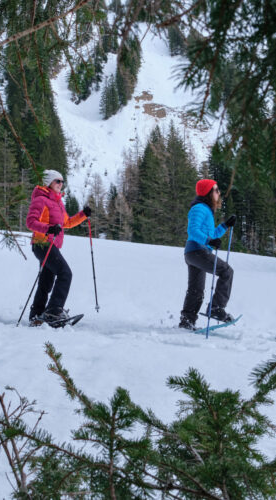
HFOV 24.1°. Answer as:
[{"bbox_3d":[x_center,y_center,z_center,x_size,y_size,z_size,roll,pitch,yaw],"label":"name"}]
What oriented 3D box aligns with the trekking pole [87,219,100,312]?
[{"bbox_3d":[-0.504,0.104,7.070,0.060,1.150,0.060,-8,-2,0],"label":"trekking pole"}]

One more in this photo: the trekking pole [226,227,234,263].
[{"bbox_3d":[0.970,0.203,7.080,0.060,1.150,0.060,8,-2,0],"label":"trekking pole"}]

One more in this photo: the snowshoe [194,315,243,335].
[{"bbox_3d":[0.848,0.769,6.800,0.560,0.120,0.210,-19,-3,4],"label":"snowshoe"}]

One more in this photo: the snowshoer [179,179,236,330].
[{"bbox_3d":[0.743,0.048,6.900,0.600,1.610,0.500,0,-2,5],"label":"snowshoer"}]

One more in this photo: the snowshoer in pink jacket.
[{"bbox_3d":[-0.873,-0.038,7.000,0.620,1.670,0.520,-1,-2,24],"label":"snowshoer in pink jacket"}]

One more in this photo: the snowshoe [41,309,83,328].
[{"bbox_3d":[-0.824,0.734,6.870,0.560,0.130,0.210,-15,-9,29],"label":"snowshoe"}]

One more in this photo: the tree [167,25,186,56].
[{"bbox_3d":[11.923,-65.191,200.000,5.500,10.500,5.500,0,-2,0],"label":"tree"}]

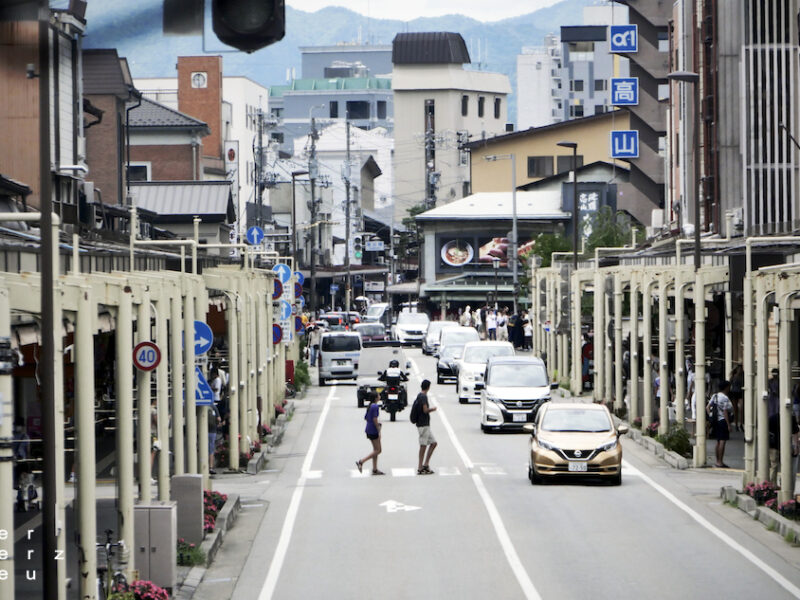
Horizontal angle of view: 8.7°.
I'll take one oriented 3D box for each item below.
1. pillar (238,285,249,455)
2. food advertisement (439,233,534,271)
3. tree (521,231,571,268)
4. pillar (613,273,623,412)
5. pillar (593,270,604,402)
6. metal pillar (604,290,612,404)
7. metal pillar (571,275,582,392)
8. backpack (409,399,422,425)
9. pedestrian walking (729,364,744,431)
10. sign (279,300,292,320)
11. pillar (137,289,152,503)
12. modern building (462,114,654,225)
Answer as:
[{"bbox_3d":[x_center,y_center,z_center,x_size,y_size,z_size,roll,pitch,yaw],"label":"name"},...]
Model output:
[{"bbox_3d":[-3.236,1.434,109.500,0.175,3.550,0.175,0,0,0],"label":"pillar"},{"bbox_3d":[4.974,-2.731,303.000,5.500,2.050,0.150,0,0,0],"label":"food advertisement"},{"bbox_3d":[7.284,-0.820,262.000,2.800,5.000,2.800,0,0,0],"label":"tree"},{"bbox_3d":[5.723,1.113,138.000,0.180,3.667,0.180,-1,0,0],"label":"pillar"},{"bbox_3d":[5.722,1.078,151.500,0.280,3.850,0.250,-1,0,0],"label":"pillar"},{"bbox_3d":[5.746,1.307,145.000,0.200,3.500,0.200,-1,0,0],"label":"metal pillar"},{"bbox_3d":[5.526,1.062,164.500,0.240,3.840,0.210,-1,0,0],"label":"metal pillar"},{"bbox_3d":[0.323,2.211,104.500,0.230,0.460,0.310,-1,0,0],"label":"backpack"},{"bbox_3d":[7.942,2.300,124.000,0.420,1.565,0.360,0,0,26],"label":"pedestrian walking"},{"bbox_3d":[-3.568,0.328,160.000,0.600,0.600,0.060,0,0,0],"label":"sign"},{"bbox_3d":[-3.348,1.642,69.500,0.170,3.580,0.170,0,0,0],"label":"pillar"},{"bbox_3d":[9.991,-4.700,328.000,11.600,13.800,13.000,0,0,0],"label":"modern building"}]

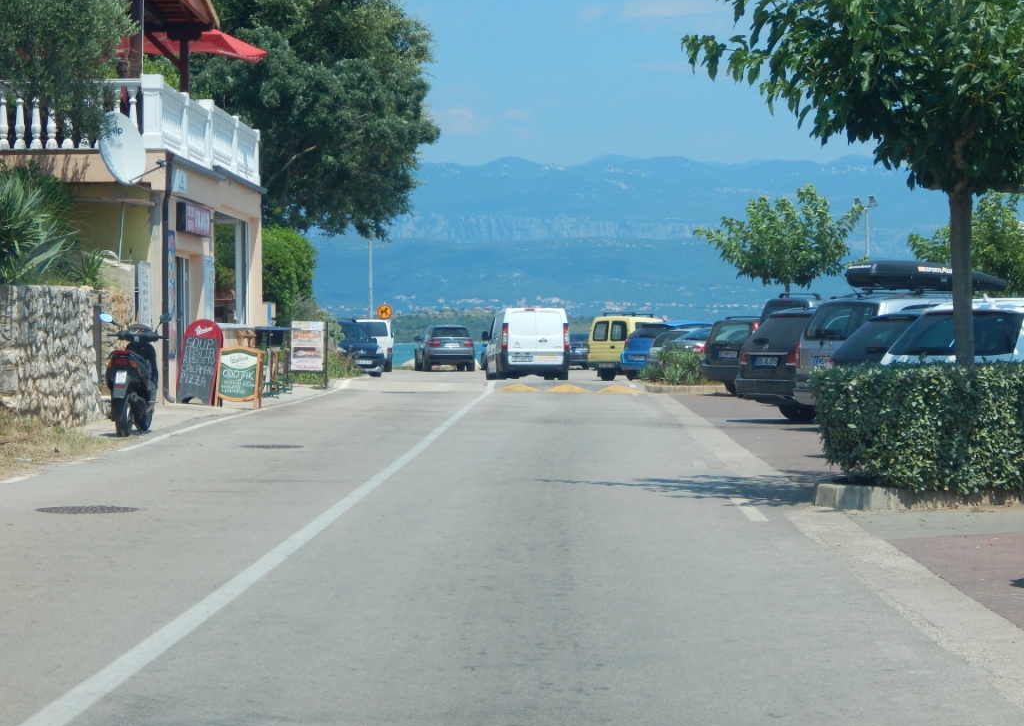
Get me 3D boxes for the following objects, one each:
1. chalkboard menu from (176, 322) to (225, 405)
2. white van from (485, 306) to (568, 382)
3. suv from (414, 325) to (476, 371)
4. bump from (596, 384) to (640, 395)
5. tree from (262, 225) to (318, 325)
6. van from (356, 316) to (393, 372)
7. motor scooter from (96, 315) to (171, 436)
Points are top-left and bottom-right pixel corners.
[{"bbox_3d":[-4.720,-0.010,38.100,0.600,1.280,0.500,-1,1,5],"label":"chalkboard menu"},{"bbox_3d":[0.350,-0.500,70.200,1.900,1.950,4.900,-1,1,-6],"label":"white van"},{"bbox_3d":[-2.631,-0.592,94.889,1.930,1.760,4.850,0,1,-7],"label":"suv"},{"bbox_3d":[2.215,0.551,52.300,0.950,0.100,1.000,-1,1,0],"label":"bump"},{"bbox_3d":[-5.950,-1.260,57.500,3.100,3.800,3.100,-1,1,0],"label":"tree"},{"bbox_3d":[-5.400,-0.650,93.200,1.840,1.900,4.750,-1,1,-4],"label":"van"},{"bbox_3d":[-4.100,0.105,27.200,0.770,1.310,1.800,-1,1,1],"label":"motor scooter"}]

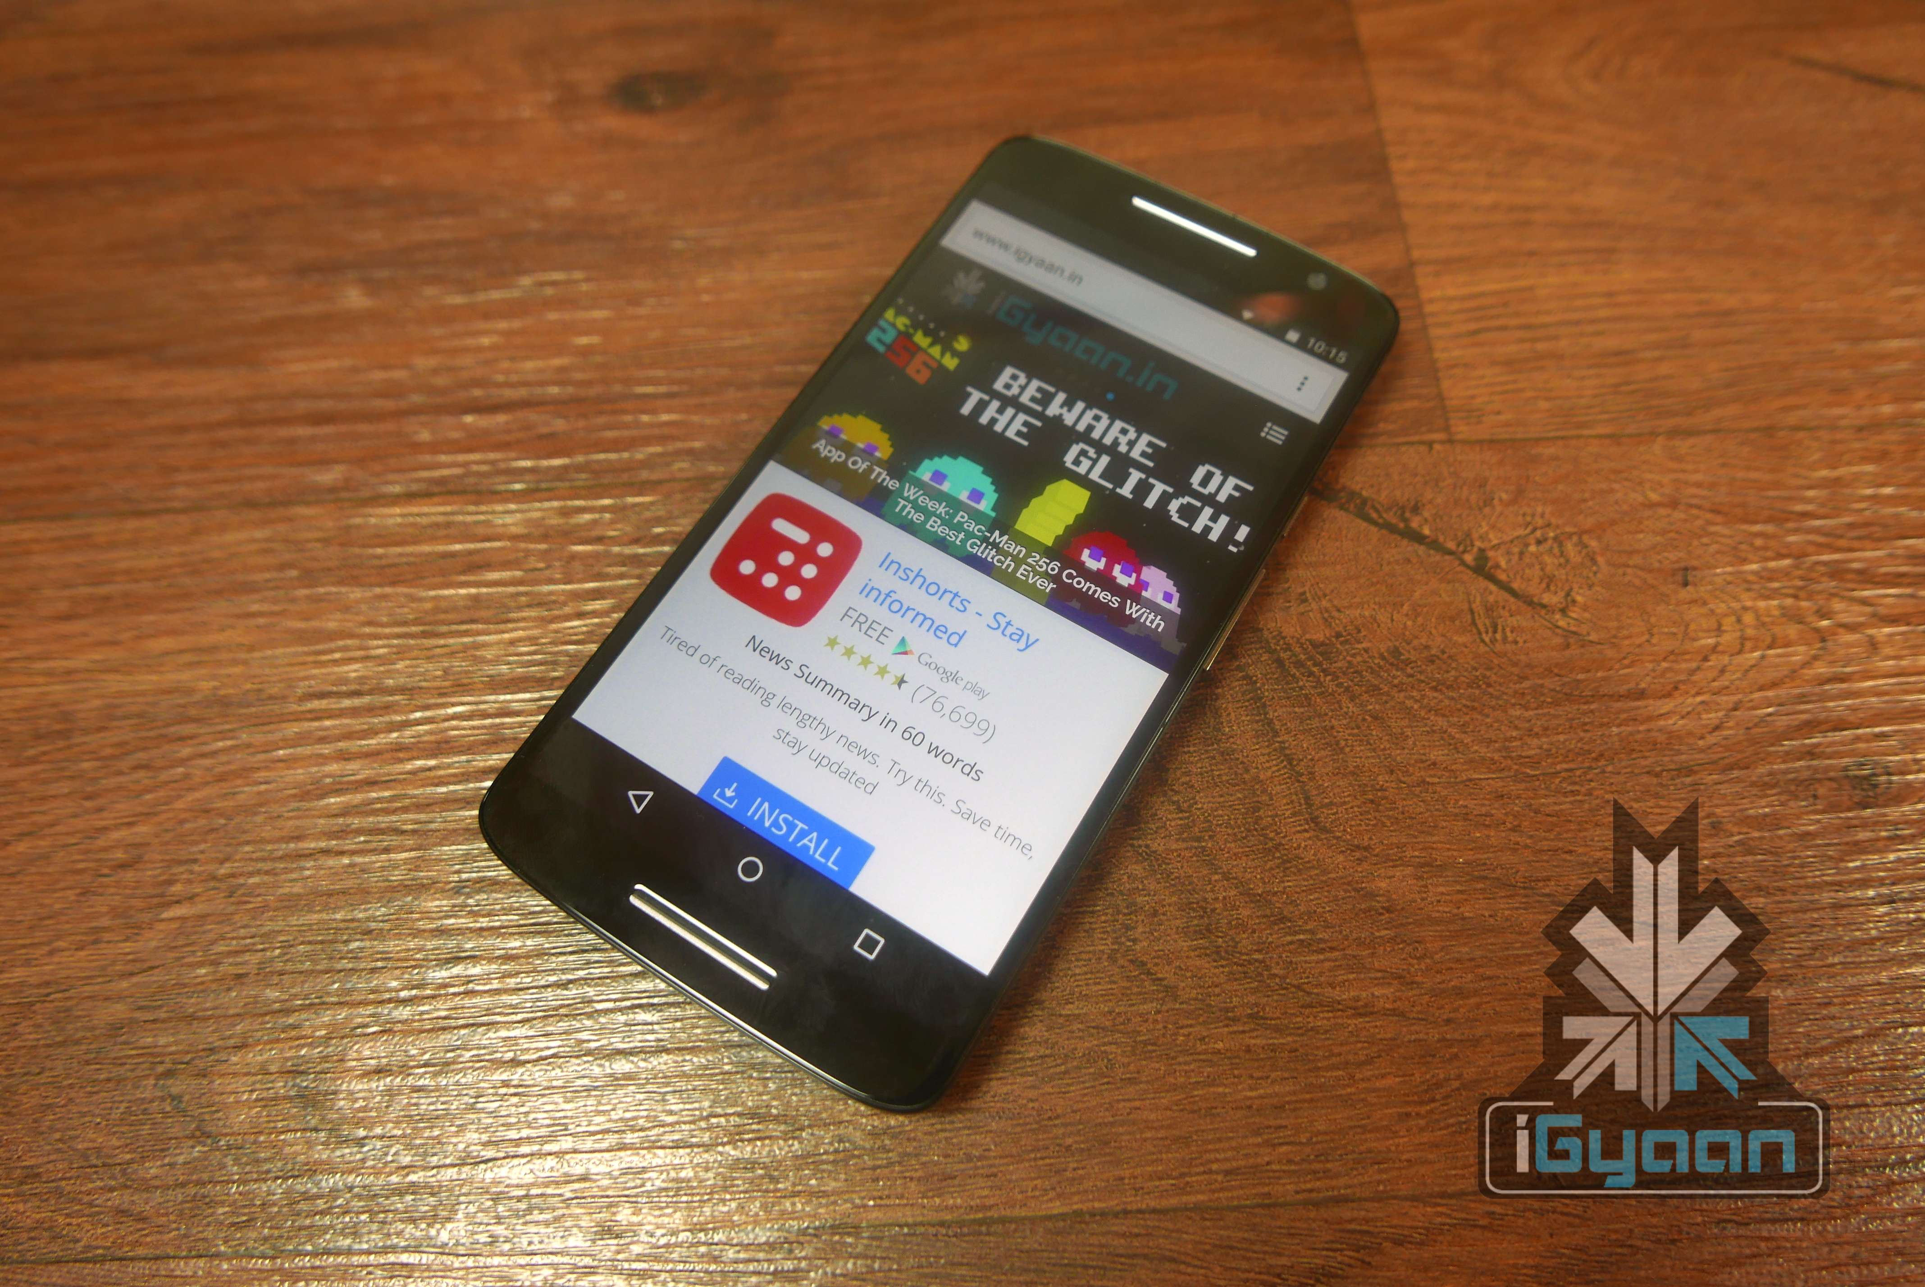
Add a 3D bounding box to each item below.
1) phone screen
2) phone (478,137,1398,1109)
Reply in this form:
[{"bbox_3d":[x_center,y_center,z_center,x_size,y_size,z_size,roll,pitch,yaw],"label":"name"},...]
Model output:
[{"bbox_3d":[0.004,-0.017,0.192,0.069,0.002,0.113,29,70,13],"label":"phone screen"},{"bbox_3d":[0.002,-0.012,0.194,0.075,0.011,0.148,29,70,13],"label":"phone"}]

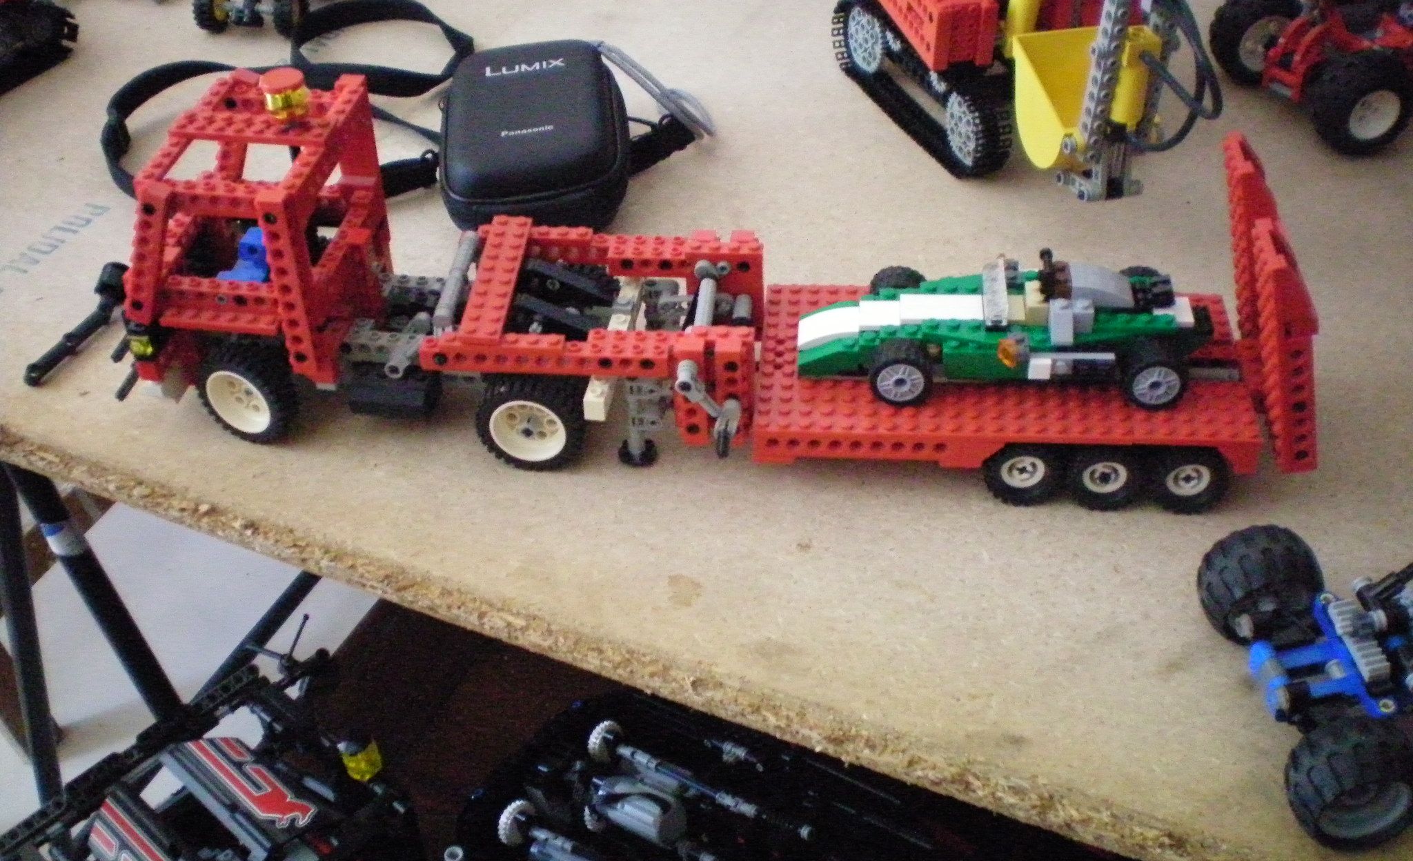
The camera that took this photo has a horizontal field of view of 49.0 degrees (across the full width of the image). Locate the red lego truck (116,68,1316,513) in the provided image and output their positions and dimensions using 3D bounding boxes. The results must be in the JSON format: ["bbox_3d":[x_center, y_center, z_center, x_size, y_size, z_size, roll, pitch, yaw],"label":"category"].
[{"bbox_3d":[0.000,-0.063,0.620,0.476,0.144,0.103,3,41,7],"label":"red lego truck"}]

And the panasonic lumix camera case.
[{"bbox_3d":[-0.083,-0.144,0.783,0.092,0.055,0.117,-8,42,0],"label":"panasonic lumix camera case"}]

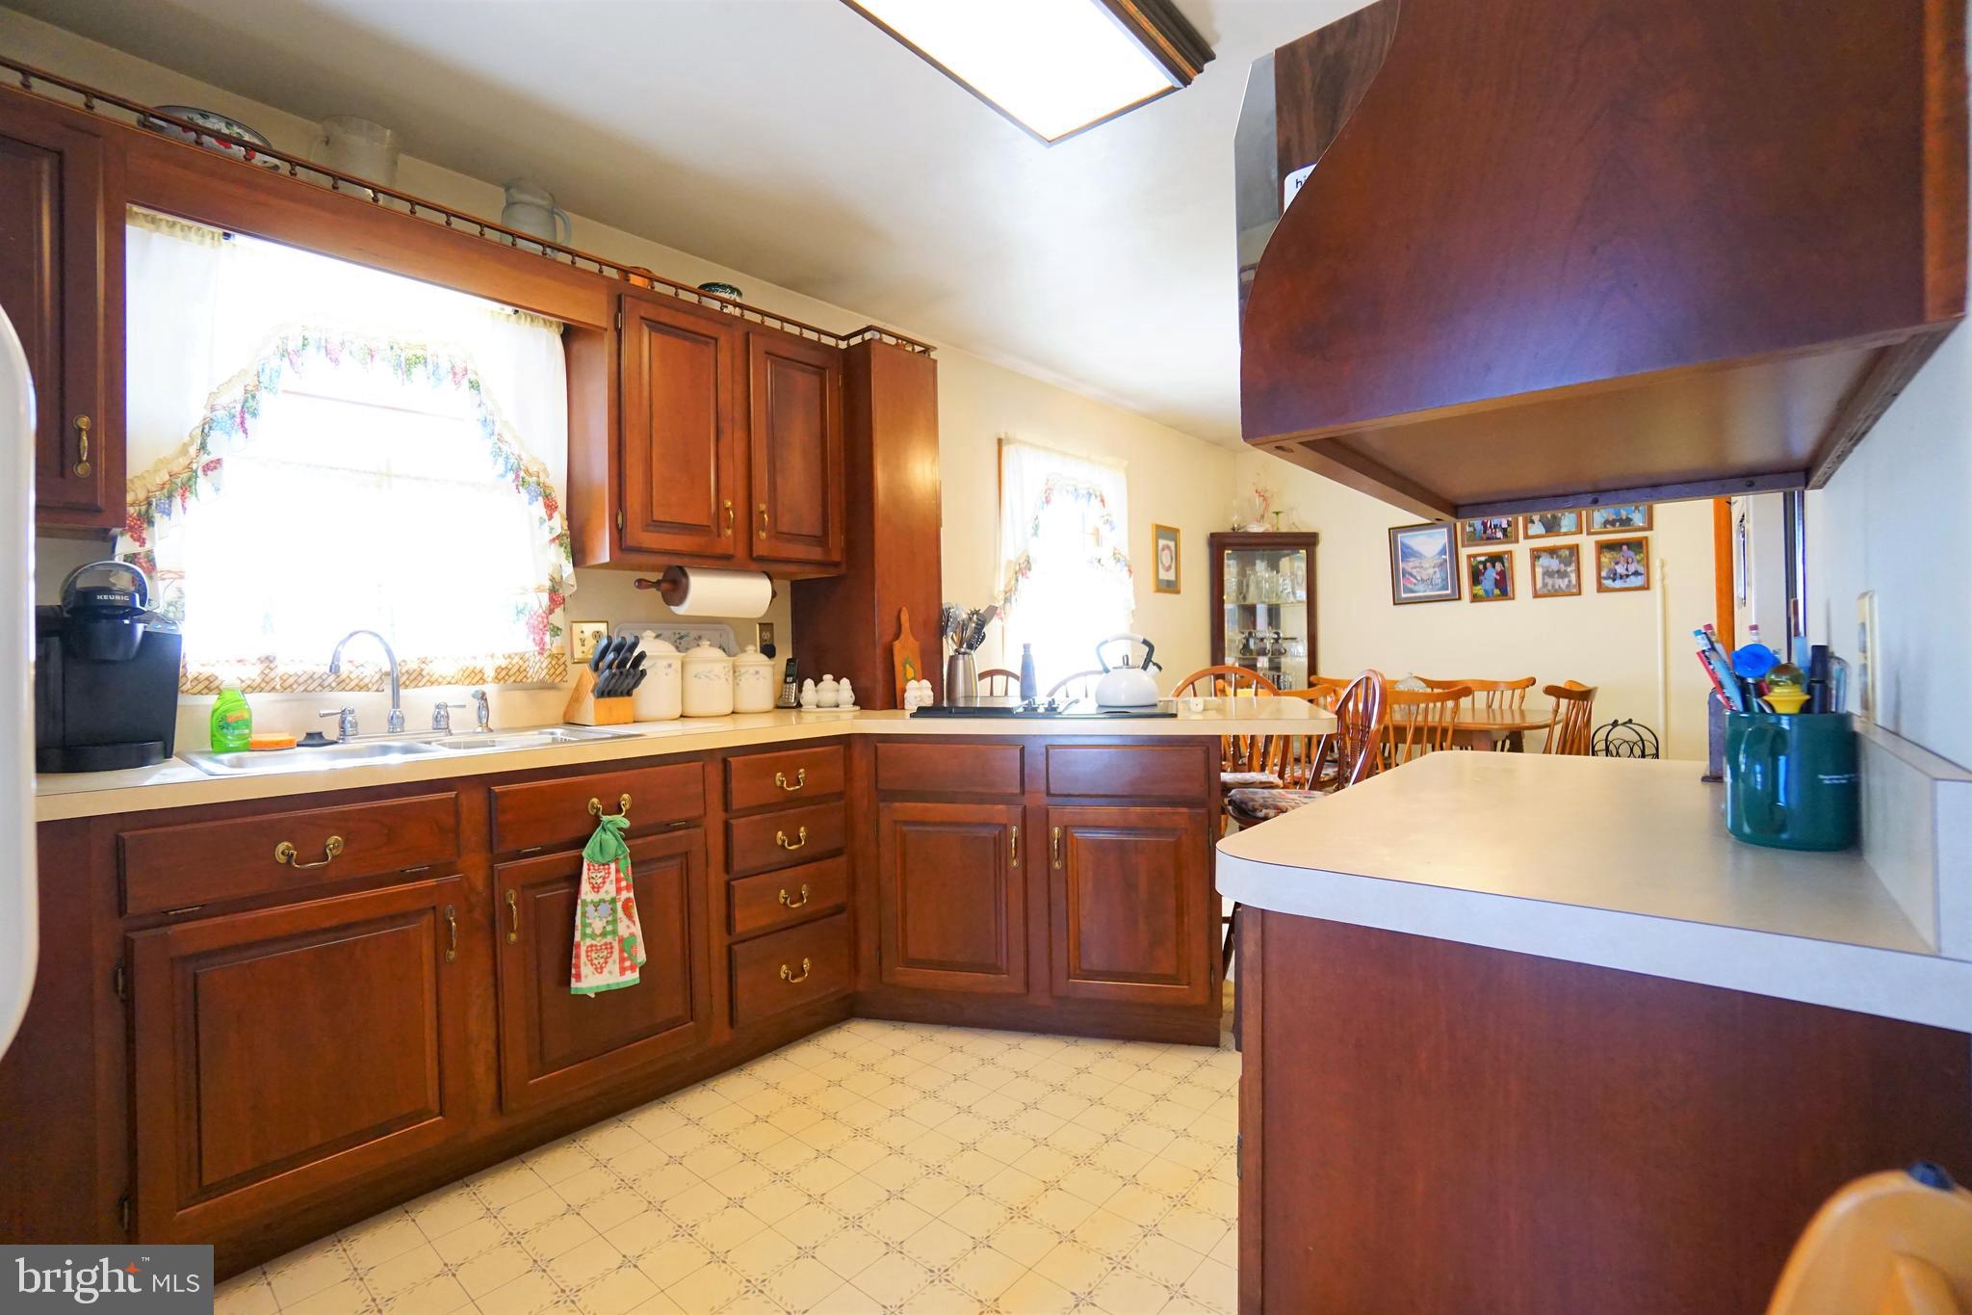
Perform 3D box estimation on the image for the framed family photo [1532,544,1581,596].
[{"bbox_3d":[2.985,-0.449,4.301,0.215,0.265,0.022,-1,0,43],"label":"framed family photo"}]

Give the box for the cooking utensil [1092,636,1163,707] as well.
[{"bbox_3d":[0.450,0.038,2.600,0.215,0.226,0.203,-1,0,3],"label":"cooking utensil"}]

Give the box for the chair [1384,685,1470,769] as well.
[{"bbox_3d":[1.972,0.588,3.774,0.550,0.920,0.530,-1,0,43],"label":"chair"}]

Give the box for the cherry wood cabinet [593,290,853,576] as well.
[{"bbox_3d":[-0.852,-0.643,2.592,0.330,0.755,0.770,-1,0,43],"label":"cherry wood cabinet"}]

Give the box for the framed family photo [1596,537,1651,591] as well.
[{"bbox_3d":[3.264,-0.478,4.211,0.217,0.270,0.020,-1,0,43],"label":"framed family photo"}]

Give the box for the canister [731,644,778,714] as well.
[{"bbox_3d":[-0.782,0.072,2.774,0.136,0.225,0.136,-1,0,43],"label":"canister"}]

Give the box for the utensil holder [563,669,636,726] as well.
[{"bbox_3d":[-1.125,0.108,2.404,0.190,0.170,0.112,-1,0,43],"label":"utensil holder"}]

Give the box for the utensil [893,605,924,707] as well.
[{"bbox_3d":[-0.262,0.002,2.787,0.020,0.347,0.118,-4,2,43],"label":"utensil"}]

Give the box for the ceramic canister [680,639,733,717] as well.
[{"bbox_3d":[-0.905,0.069,2.671,0.163,0.250,0.163,-1,0,43],"label":"ceramic canister"}]

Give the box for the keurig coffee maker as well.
[{"bbox_3d":[-1.781,0.016,1.638,0.290,0.395,0.245,-1,0,43],"label":"keurig coffee maker"}]

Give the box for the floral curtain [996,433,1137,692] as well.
[{"bbox_3d":[0.450,-0.373,4.238,0.100,1.340,1.060,-1,0,43],"label":"floral curtain"}]

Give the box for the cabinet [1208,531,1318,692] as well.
[{"bbox_3d":[1.776,0.124,5.398,0.690,1.820,0.440,-1,0,-2],"label":"cabinet"}]

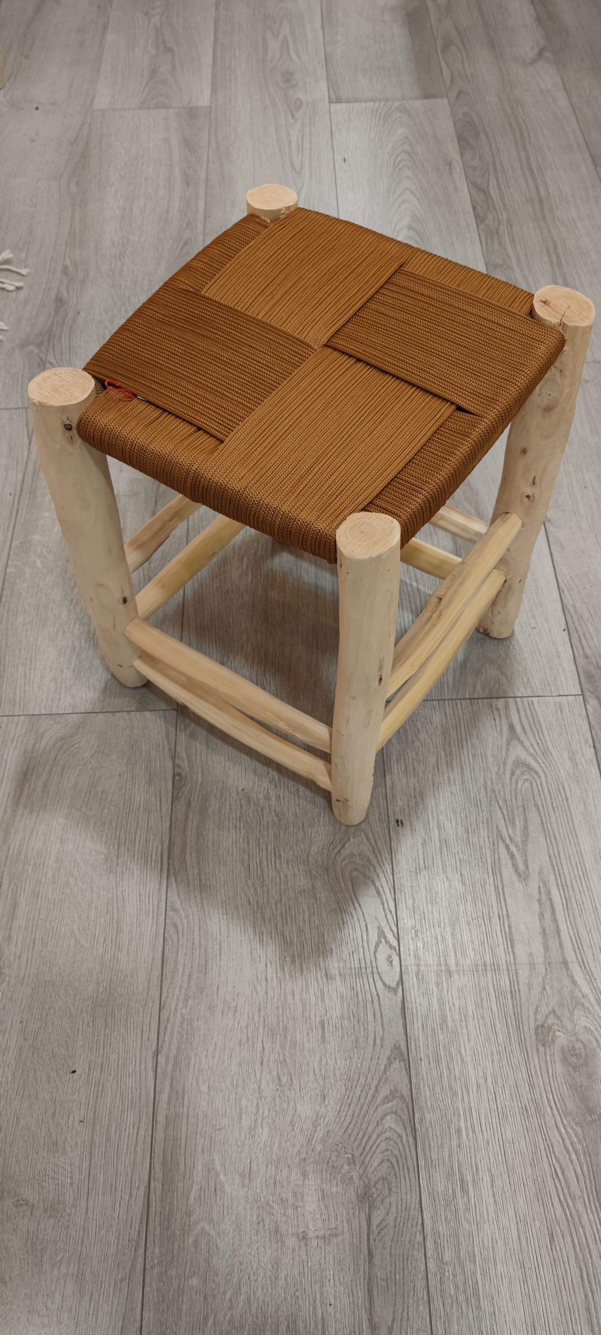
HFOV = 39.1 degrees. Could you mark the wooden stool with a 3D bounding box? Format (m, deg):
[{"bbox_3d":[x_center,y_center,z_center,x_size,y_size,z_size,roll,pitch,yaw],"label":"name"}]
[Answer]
[{"bbox_3d":[0.014,-0.124,0.762,0.315,0.403,0.315,30,64,17],"label":"wooden stool"}]

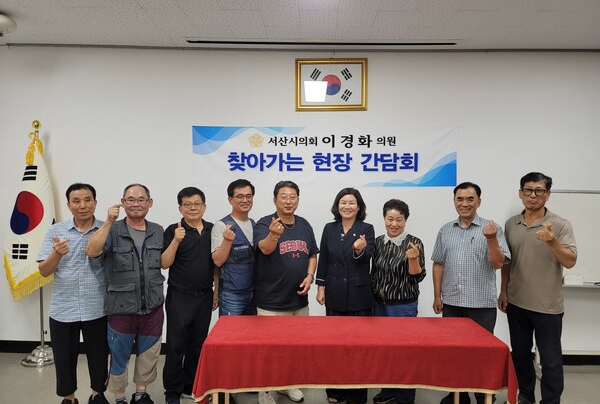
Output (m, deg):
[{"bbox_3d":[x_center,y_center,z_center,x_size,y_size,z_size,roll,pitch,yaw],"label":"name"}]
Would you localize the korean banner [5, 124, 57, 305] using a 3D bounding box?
[{"bbox_3d":[-2.516,0.108,4.060,0.505,1.616,0.263,1,1,-5],"label":"korean banner"}]

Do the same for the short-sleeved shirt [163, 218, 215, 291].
[{"bbox_3d":[-0.812,0.382,3.212,0.444,0.586,0.293,0,2,-17],"label":"short-sleeved shirt"}]

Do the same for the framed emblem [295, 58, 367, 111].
[{"bbox_3d":[0.293,-1.112,4.101,0.687,0.505,0.040,1,1,1],"label":"framed emblem"}]

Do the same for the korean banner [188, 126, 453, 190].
[{"bbox_3d":[0.235,-0.431,4.151,2.520,0.585,0.030,1,1,1],"label":"korean banner"}]

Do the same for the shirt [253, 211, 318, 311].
[{"bbox_3d":[-0.108,0.451,3.232,0.485,0.717,0.333,0,1,-10],"label":"shirt"}]

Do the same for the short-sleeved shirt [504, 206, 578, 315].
[{"bbox_3d":[1.735,0.433,3.151,0.515,0.758,0.323,1,2,19],"label":"short-sleeved shirt"}]

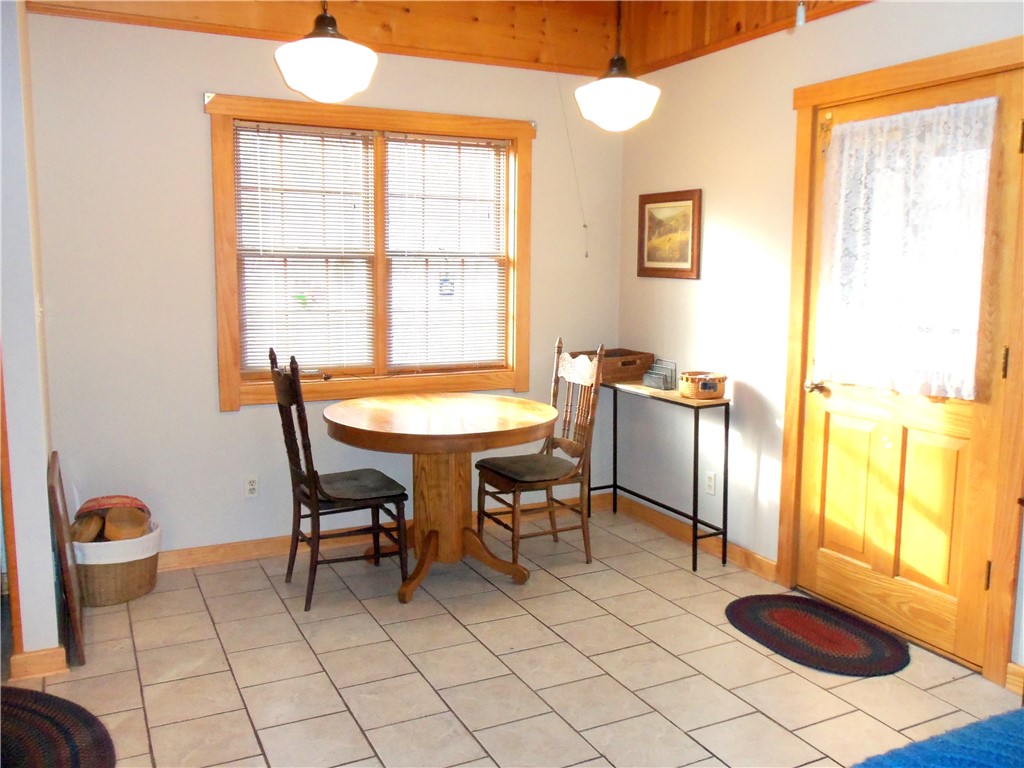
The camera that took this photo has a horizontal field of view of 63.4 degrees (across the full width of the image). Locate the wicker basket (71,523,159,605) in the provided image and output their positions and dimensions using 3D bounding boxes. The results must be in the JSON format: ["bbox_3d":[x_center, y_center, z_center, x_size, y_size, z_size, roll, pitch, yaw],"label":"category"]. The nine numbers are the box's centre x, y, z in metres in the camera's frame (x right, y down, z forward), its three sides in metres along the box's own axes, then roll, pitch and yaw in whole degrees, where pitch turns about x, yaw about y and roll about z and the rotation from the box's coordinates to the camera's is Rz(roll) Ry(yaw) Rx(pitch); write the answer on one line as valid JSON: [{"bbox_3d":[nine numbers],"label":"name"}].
[{"bbox_3d":[-1.751,0.767,3.627,0.389,0.289,0.389,-3,9,-27],"label":"wicker basket"}]

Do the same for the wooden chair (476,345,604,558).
[{"bbox_3d":[0.130,0.329,4.100,0.508,1.072,0.423,-3,8,-23],"label":"wooden chair"}]

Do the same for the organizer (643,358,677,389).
[{"bbox_3d":[0.796,-0.058,4.489,0.099,0.141,0.226,-3,9,-27],"label":"organizer"}]

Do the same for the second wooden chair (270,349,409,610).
[{"bbox_3d":[-0.756,0.378,3.660,0.522,1.072,0.423,-4,9,-31],"label":"second wooden chair"}]

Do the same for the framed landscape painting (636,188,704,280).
[{"bbox_3d":[0.843,-0.803,4.478,0.024,0.451,0.524,-3,9,-27],"label":"framed landscape painting"}]

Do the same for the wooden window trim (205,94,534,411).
[{"bbox_3d":[-0.644,-0.633,4.204,1.661,1.431,0.077,-3,9,-27],"label":"wooden window trim"}]

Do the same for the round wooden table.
[{"bbox_3d":[-0.325,0.505,3.862,1.121,0.775,1.121,1,8,0],"label":"round wooden table"}]

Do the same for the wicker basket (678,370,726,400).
[{"bbox_3d":[0.955,0.006,4.159,0.190,0.110,0.197,0,8,-3],"label":"wicker basket"}]

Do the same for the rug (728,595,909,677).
[{"bbox_3d":[1.219,0.981,3.320,0.513,0.014,0.753,-3,9,-27],"label":"rug"}]

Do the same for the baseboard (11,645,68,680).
[{"bbox_3d":[-1.641,0.967,2.875,0.172,0.089,0.025,-3,9,-27],"label":"baseboard"}]

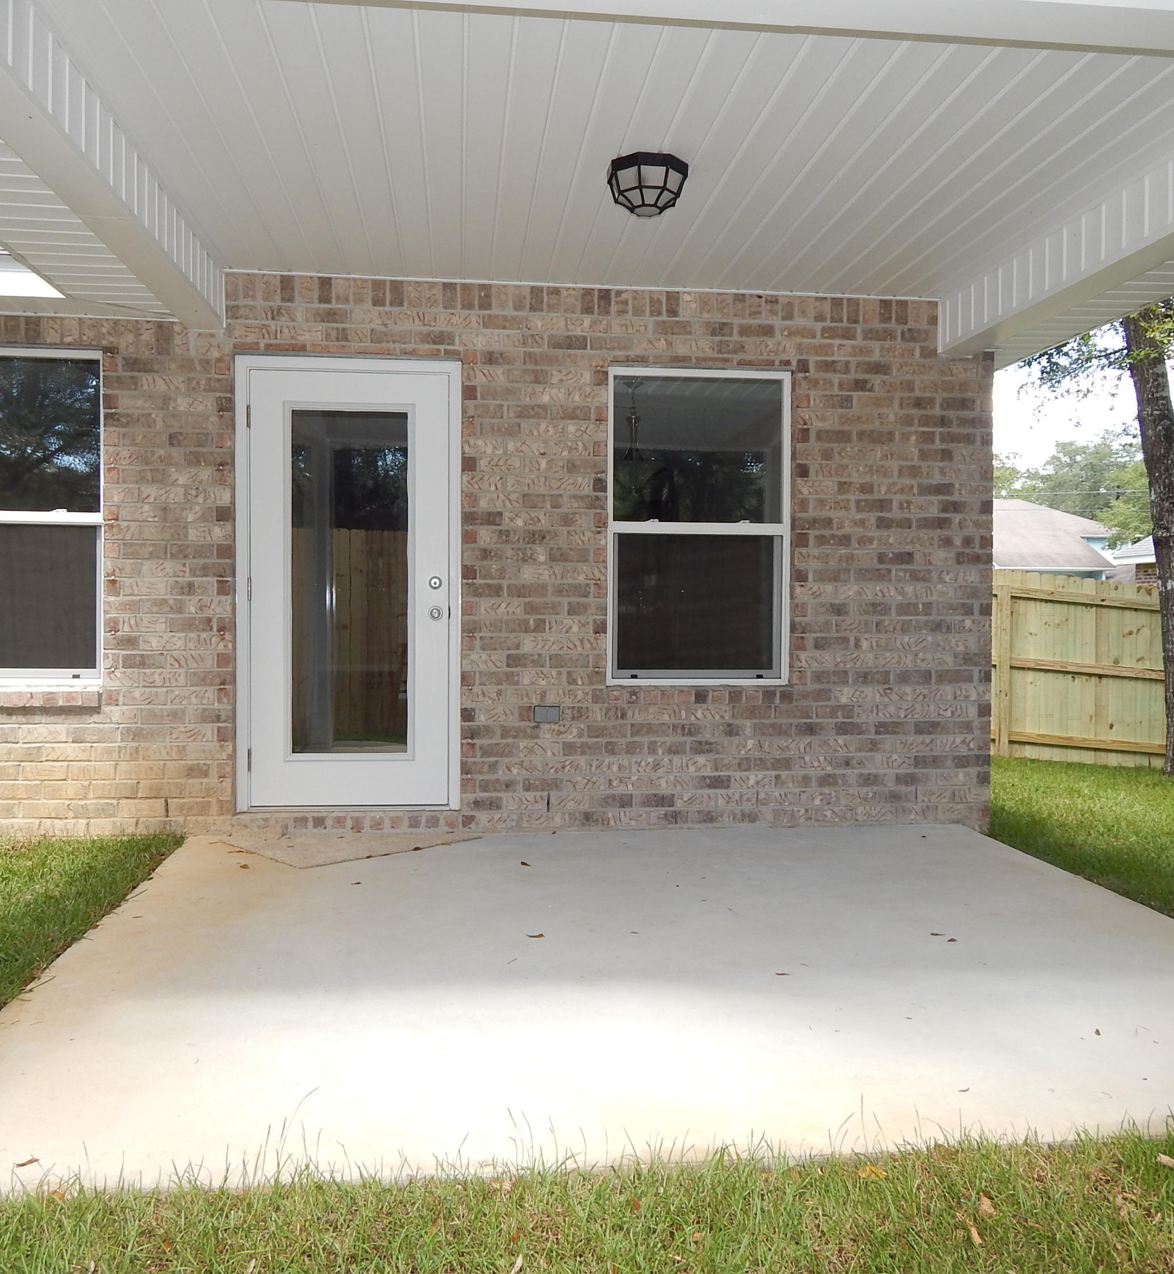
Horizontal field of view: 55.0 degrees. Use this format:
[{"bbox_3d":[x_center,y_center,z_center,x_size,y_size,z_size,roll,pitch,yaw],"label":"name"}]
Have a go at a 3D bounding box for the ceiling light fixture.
[{"bbox_3d":[0.212,-1.537,3.882,0.270,0.145,0.270,0,1,-7],"label":"ceiling light fixture"}]

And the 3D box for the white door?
[{"bbox_3d":[-1.105,-0.240,5.274,1.020,2.090,0.110,0,1,-7],"label":"white door"}]

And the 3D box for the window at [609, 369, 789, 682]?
[{"bbox_3d":[0.543,-0.523,5.472,0.900,1.515,0.100,0,1,-7],"label":"window"}]

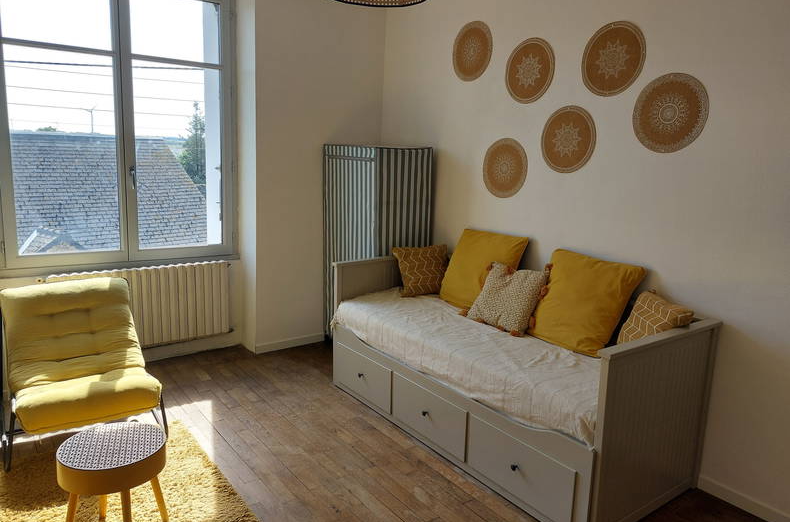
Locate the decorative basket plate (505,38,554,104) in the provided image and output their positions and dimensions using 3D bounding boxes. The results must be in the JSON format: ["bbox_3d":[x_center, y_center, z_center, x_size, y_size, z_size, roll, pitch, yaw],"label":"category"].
[{"bbox_3d":[0.808,-1.155,3.328,0.020,0.380,0.380,-5,12,-36],"label":"decorative basket plate"}]

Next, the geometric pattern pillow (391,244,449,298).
[{"bbox_3d":[0.193,0.065,3.890,0.390,0.380,0.120,0,-5,-10],"label":"geometric pattern pillow"}]

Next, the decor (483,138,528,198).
[{"bbox_3d":[0.705,-0.603,3.538,0.020,0.380,0.380,-5,12,-36],"label":"decor"}]

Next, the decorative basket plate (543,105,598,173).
[{"bbox_3d":[0.989,-0.693,3.132,0.020,0.380,0.380,-5,12,-36],"label":"decorative basket plate"}]

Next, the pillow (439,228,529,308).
[{"bbox_3d":[0.548,0.058,3.559,0.500,0.500,0.150,13,-10,46],"label":"pillow"}]

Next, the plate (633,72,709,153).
[{"bbox_3d":[1.327,-0.719,2.661,0.020,0.380,0.380,-5,12,-36],"label":"plate"}]

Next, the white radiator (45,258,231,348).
[{"bbox_3d":[-1.805,0.327,3.977,1.170,0.560,0.120,-5,12,-36],"label":"white radiator"}]

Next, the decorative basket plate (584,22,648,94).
[{"bbox_3d":[1.142,-1.060,2.875,0.020,0.380,0.380,-5,12,-36],"label":"decorative basket plate"}]

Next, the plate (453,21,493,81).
[{"bbox_3d":[0.516,-1.414,3.702,0.020,0.380,0.380,-5,12,-36],"label":"plate"}]

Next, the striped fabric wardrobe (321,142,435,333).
[{"bbox_3d":[-0.155,-0.077,4.326,0.520,1.620,0.721,-5,12,-35],"label":"striped fabric wardrobe"}]

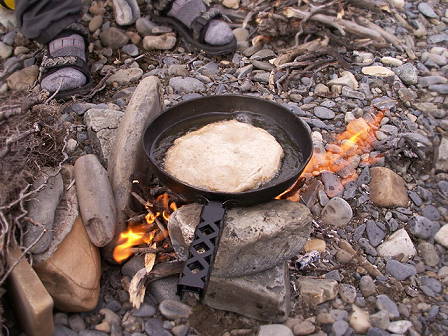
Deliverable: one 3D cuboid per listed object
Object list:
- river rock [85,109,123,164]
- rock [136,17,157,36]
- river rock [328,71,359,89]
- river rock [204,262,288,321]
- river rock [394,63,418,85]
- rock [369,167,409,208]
[{"bbox_3d":[-0.212,-0.067,0.910,0.092,0.082,0.085,0,39,0],"label":"river rock"},{"bbox_3d":[-0.237,-0.432,1.385,0.062,0.056,0.065,0,39,0],"label":"rock"},{"bbox_3d":[0.310,-0.231,1.184,0.078,0.032,0.045,8,39,8],"label":"river rock"},{"bbox_3d":[0.036,0.162,0.644,0.116,0.062,0.085,8,40,10],"label":"river rock"},{"bbox_3d":[0.488,-0.253,1.211,0.056,0.040,0.050,15,41,15],"label":"river rock"},{"bbox_3d":[0.295,0.035,0.815,0.066,0.055,0.075,0,39,0],"label":"rock"}]

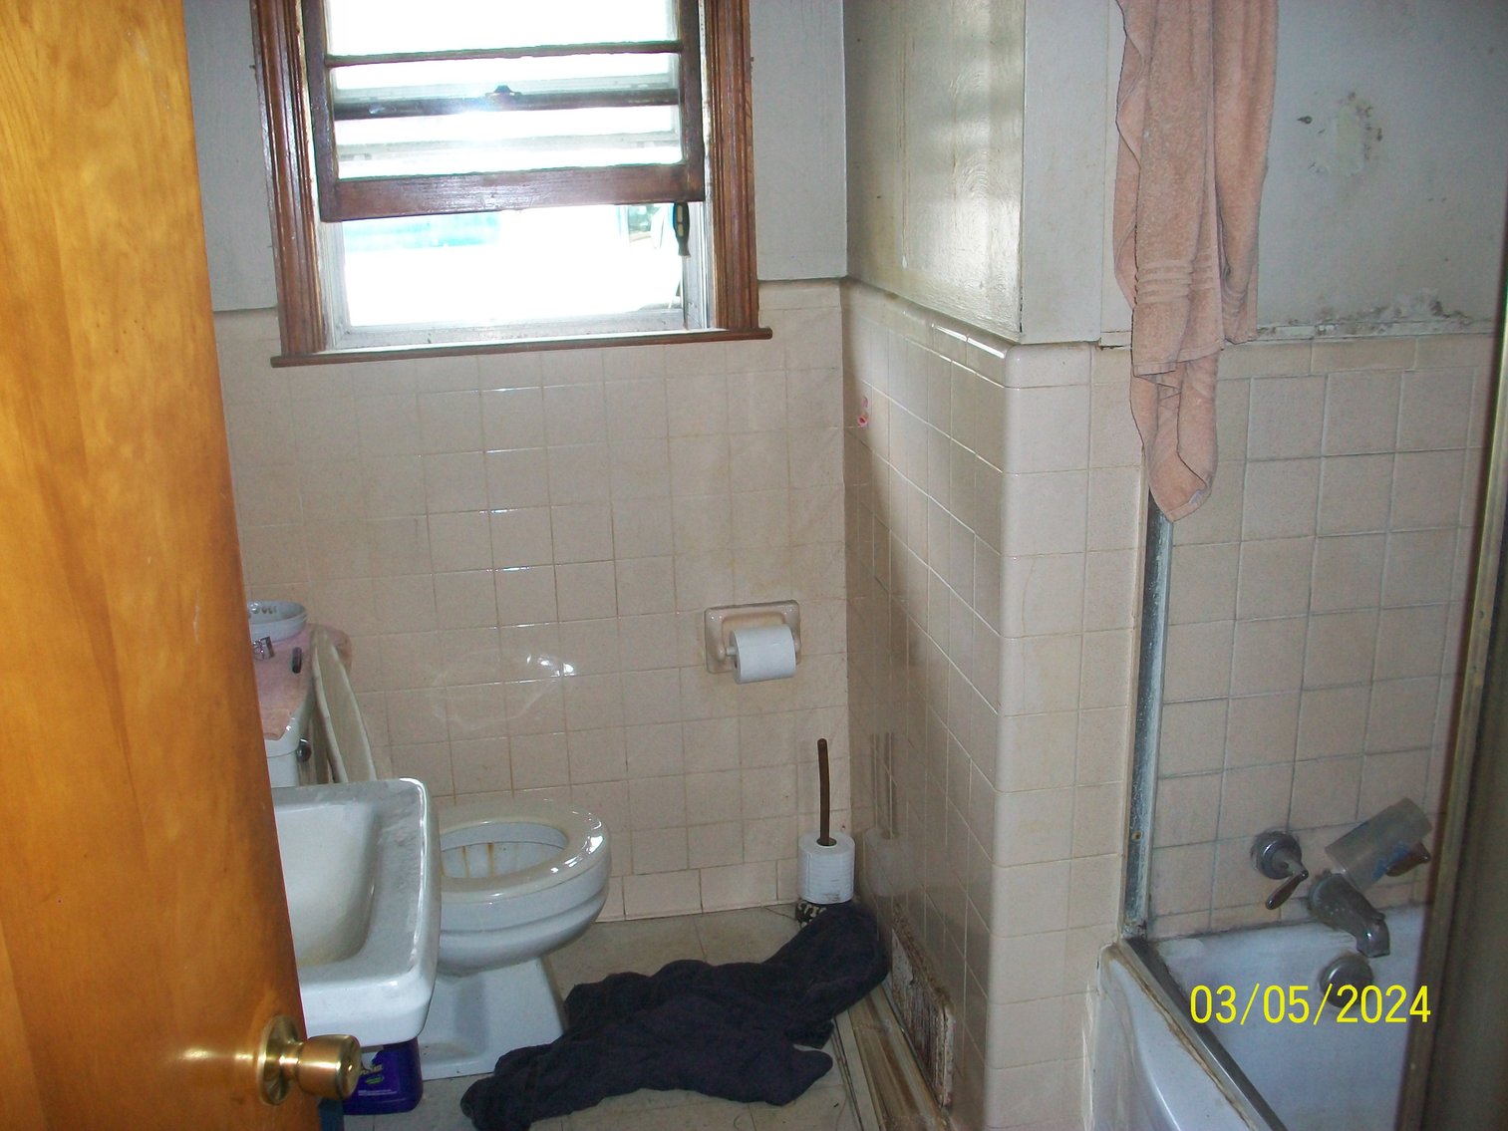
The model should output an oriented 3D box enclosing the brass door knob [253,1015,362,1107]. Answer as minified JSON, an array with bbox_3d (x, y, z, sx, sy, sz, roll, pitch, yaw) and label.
[{"bbox_3d":[-0.314,0.357,1.067,0.060,0.065,0.065,0,17,6],"label":"brass door knob"}]

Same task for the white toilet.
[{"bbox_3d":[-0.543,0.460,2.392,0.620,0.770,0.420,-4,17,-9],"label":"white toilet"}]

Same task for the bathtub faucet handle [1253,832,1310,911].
[{"bbox_3d":[0.744,0.425,2.069,0.088,0.092,0.077,-4,17,-9],"label":"bathtub faucet handle"}]

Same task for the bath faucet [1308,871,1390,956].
[{"bbox_3d":[0.846,0.501,2.084,0.070,0.078,0.126,-4,17,-9],"label":"bath faucet"}]

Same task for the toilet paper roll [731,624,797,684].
[{"bbox_3d":[0.017,0.162,2.733,0.105,0.100,0.100,-4,17,-9],"label":"toilet paper roll"}]

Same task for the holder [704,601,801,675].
[{"bbox_3d":[0.005,0.145,2.755,0.178,0.126,0.076,-4,17,-9],"label":"holder"}]

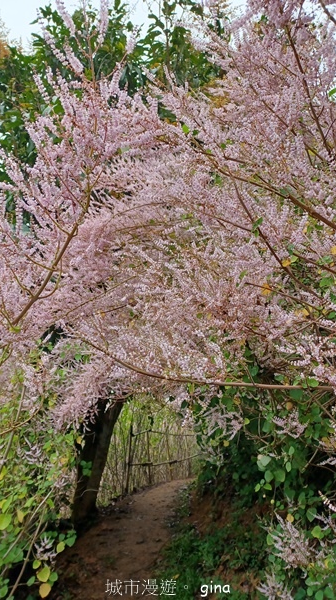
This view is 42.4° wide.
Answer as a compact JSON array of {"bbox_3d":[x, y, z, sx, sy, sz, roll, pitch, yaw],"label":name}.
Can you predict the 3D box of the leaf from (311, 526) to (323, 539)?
[{"bbox_3d":[0.639,0.994,1.850,0.047,0.054,0.012,8,-35,20],"label":"leaf"}]

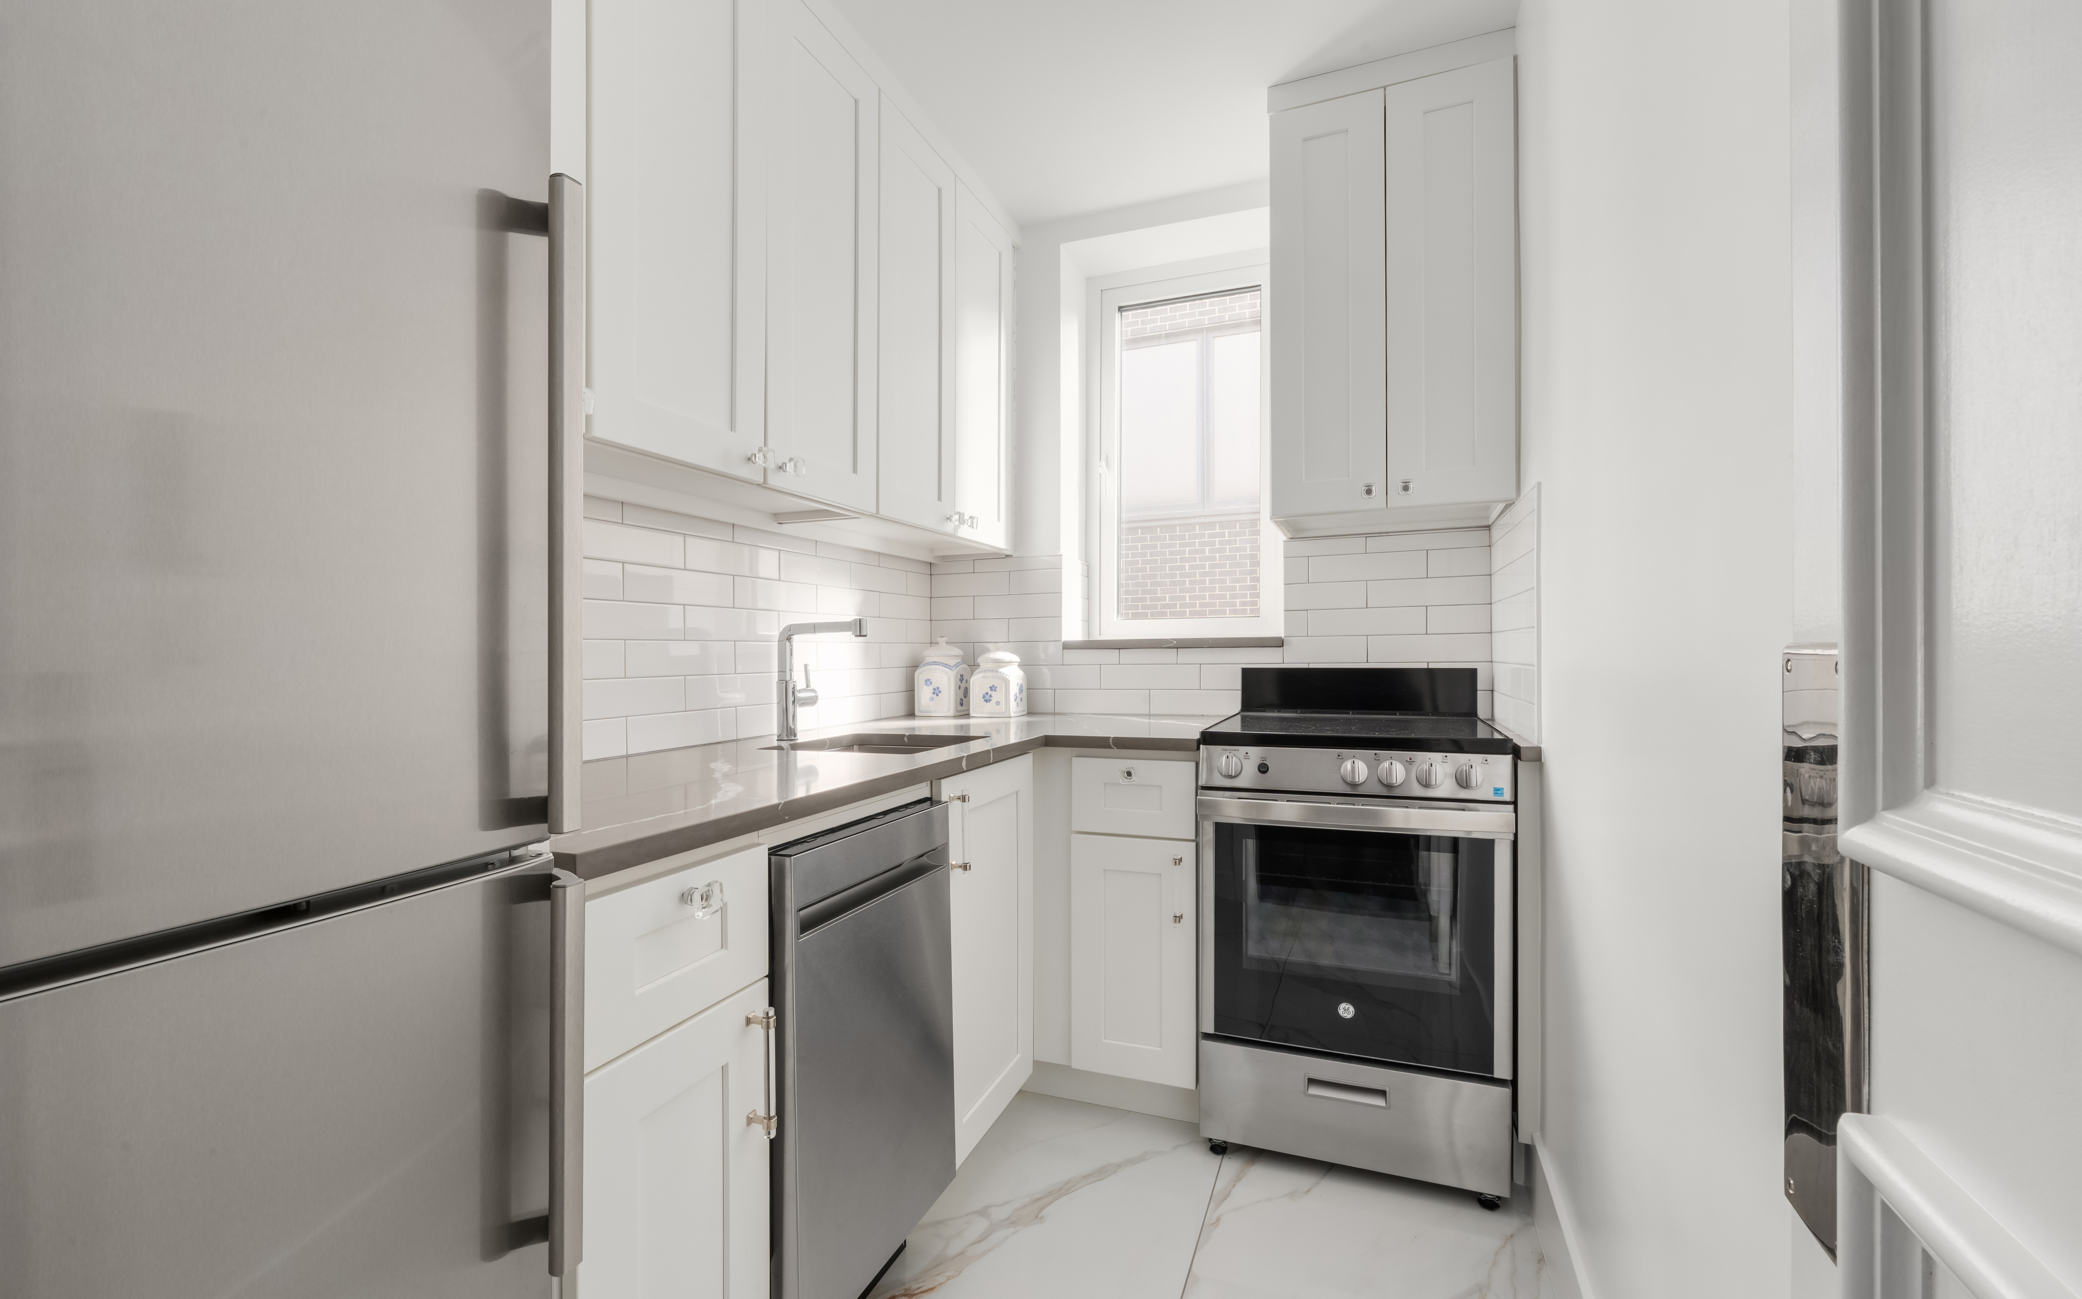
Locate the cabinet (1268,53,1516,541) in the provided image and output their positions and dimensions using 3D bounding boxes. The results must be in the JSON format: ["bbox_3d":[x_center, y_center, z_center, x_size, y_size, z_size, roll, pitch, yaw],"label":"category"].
[{"bbox_3d":[0.859,-0.806,2.155,0.524,0.974,0.385,0,0,21],"label":"cabinet"}]

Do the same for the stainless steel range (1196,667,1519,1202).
[{"bbox_3d":[0.733,0.584,2.054,0.606,1.063,0.675,0,0,21],"label":"stainless steel range"}]

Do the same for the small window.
[{"bbox_3d":[0.480,-0.633,2.812,0.650,1.193,0.090,0,0,21],"label":"small window"}]

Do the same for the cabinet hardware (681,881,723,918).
[{"bbox_3d":[-0.385,0.281,0.975,0.036,0.032,0.034,0,0,21],"label":"cabinet hardware"}]

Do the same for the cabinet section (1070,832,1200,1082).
[{"bbox_3d":[0.312,0.719,2.259,0.299,0.563,0.520,0,0,22],"label":"cabinet section"}]

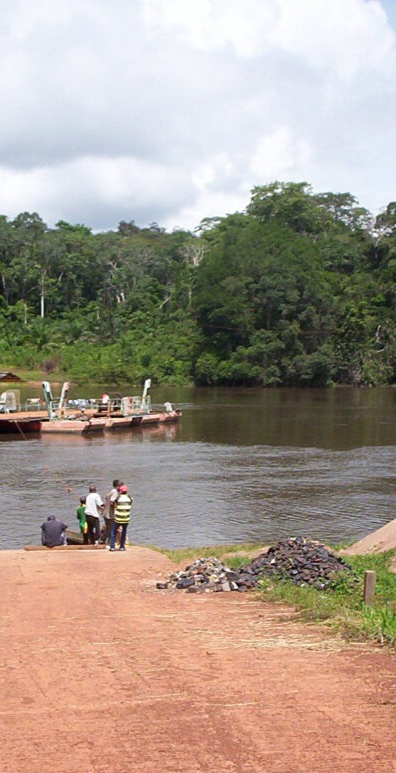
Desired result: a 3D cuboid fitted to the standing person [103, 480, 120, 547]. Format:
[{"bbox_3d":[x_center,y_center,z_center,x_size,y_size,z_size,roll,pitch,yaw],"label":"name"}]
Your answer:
[{"bbox_3d":[-2.179,3.314,29.400,0.380,1.730,0.500,-2,3,-45],"label":"standing person"}]

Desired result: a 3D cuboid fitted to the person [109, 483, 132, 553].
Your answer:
[{"bbox_3d":[-1.942,3.338,28.600,0.540,1.670,0.360,0,2,-5],"label":"person"}]

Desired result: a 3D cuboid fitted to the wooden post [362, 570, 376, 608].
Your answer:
[{"bbox_3d":[2.329,2.770,15.300,0.135,0.560,0.130,0,2,0],"label":"wooden post"}]

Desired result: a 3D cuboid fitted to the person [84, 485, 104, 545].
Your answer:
[{"bbox_3d":[-2.682,3.356,29.200,0.500,1.600,0.360,1,2,22],"label":"person"}]

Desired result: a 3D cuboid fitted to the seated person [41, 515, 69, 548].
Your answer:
[{"bbox_3d":[-3.719,3.784,29.200,0.640,0.920,0.720,0,2,0],"label":"seated person"}]

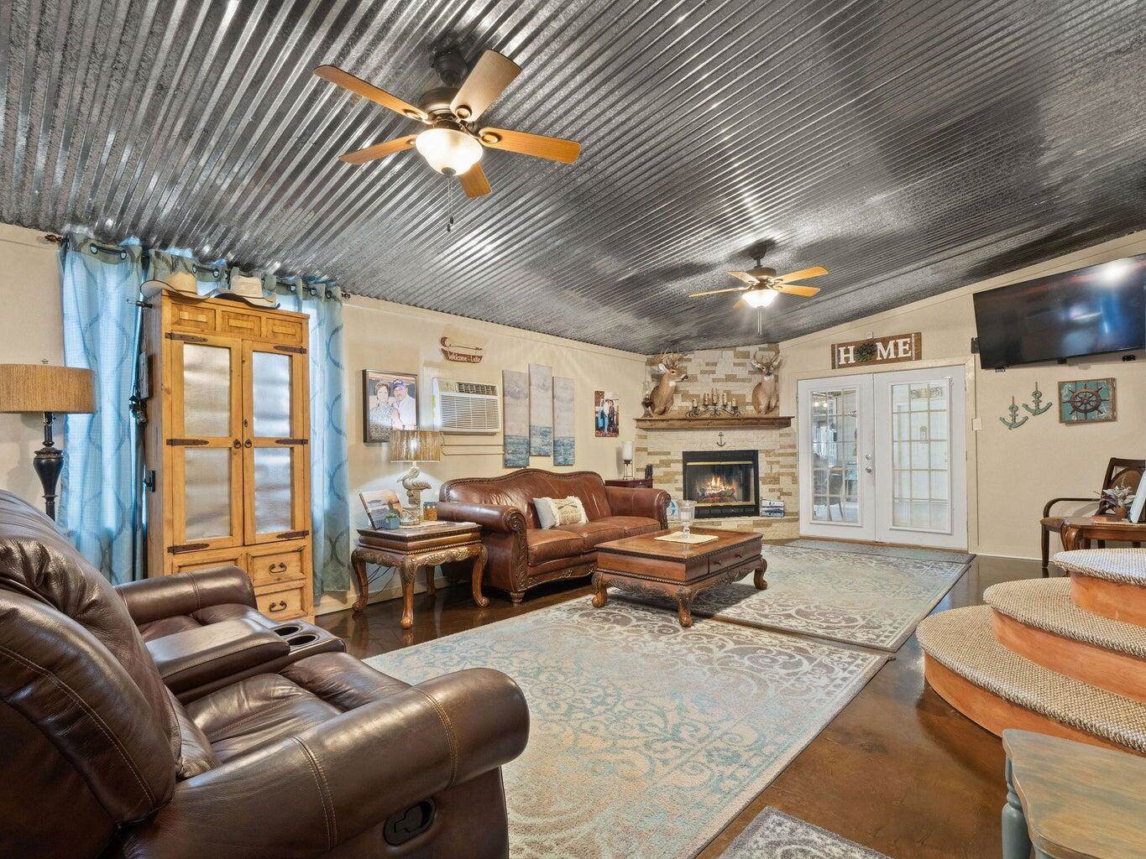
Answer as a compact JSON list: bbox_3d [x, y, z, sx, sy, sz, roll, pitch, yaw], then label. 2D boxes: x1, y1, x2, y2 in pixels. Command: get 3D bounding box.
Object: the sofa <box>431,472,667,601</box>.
[{"bbox_3d":[-0.076,0.882,5.027,0.866,0.990,2.260,-3,-3,45],"label":"sofa"}]

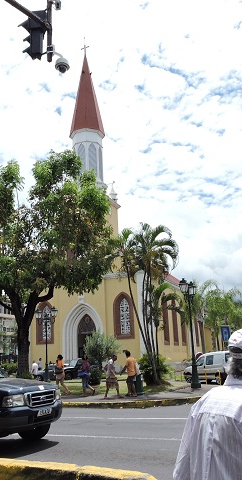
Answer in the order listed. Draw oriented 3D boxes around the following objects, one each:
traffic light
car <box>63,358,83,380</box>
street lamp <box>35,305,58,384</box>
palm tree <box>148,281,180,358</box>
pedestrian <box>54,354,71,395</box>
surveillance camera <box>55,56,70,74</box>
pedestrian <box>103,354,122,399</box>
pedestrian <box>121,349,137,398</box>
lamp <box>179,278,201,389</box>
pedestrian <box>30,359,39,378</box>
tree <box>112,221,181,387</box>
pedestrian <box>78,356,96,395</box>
[{"bbox_3d":[-1.529,-3.604,7.800,0.420,0.930,0.370,-15,-20,37],"label":"traffic light"},{"bbox_3d":[-3.132,9.600,33.508,4.000,1.700,1.720,6,-17,-28],"label":"car"},{"bbox_3d":[-4.684,6.611,27.642,1.500,4.922,0.500,-9,-17,23],"label":"street lamp"},{"bbox_3d":[2.355,4.688,22.809,1.800,5.173,1.800,-9,-17,23],"label":"palm tree"},{"bbox_3d":[-2.418,5.636,18.373,0.680,1.702,0.500,-9,-17,23],"label":"pedestrian"},{"bbox_3d":[-0.962,-2.871,7.300,0.240,0.270,0.240,-2,-15,0],"label":"surveillance camera"},{"bbox_3d":[-0.317,5.059,16.553,0.620,1.580,0.500,0,-15,-5],"label":"pedestrian"},{"bbox_3d":[0.296,5.084,16.972,0.600,1.730,0.550,-6,-16,17],"label":"pedestrian"},{"bbox_3d":[3.308,4.280,20.425,0.500,4.860,1.500,-9,-17,26],"label":"lamp"},{"bbox_3d":[-5.814,8.998,29.773,0.520,1.696,0.450,9,-19,-36],"label":"pedestrian"},{"bbox_3d":[1.211,3.231,23.380,3.400,8.400,3.300,-3,-15,4],"label":"tree"},{"bbox_3d":[-1.398,5.583,18.183,0.650,1.621,0.500,-9,-17,23],"label":"pedestrian"}]

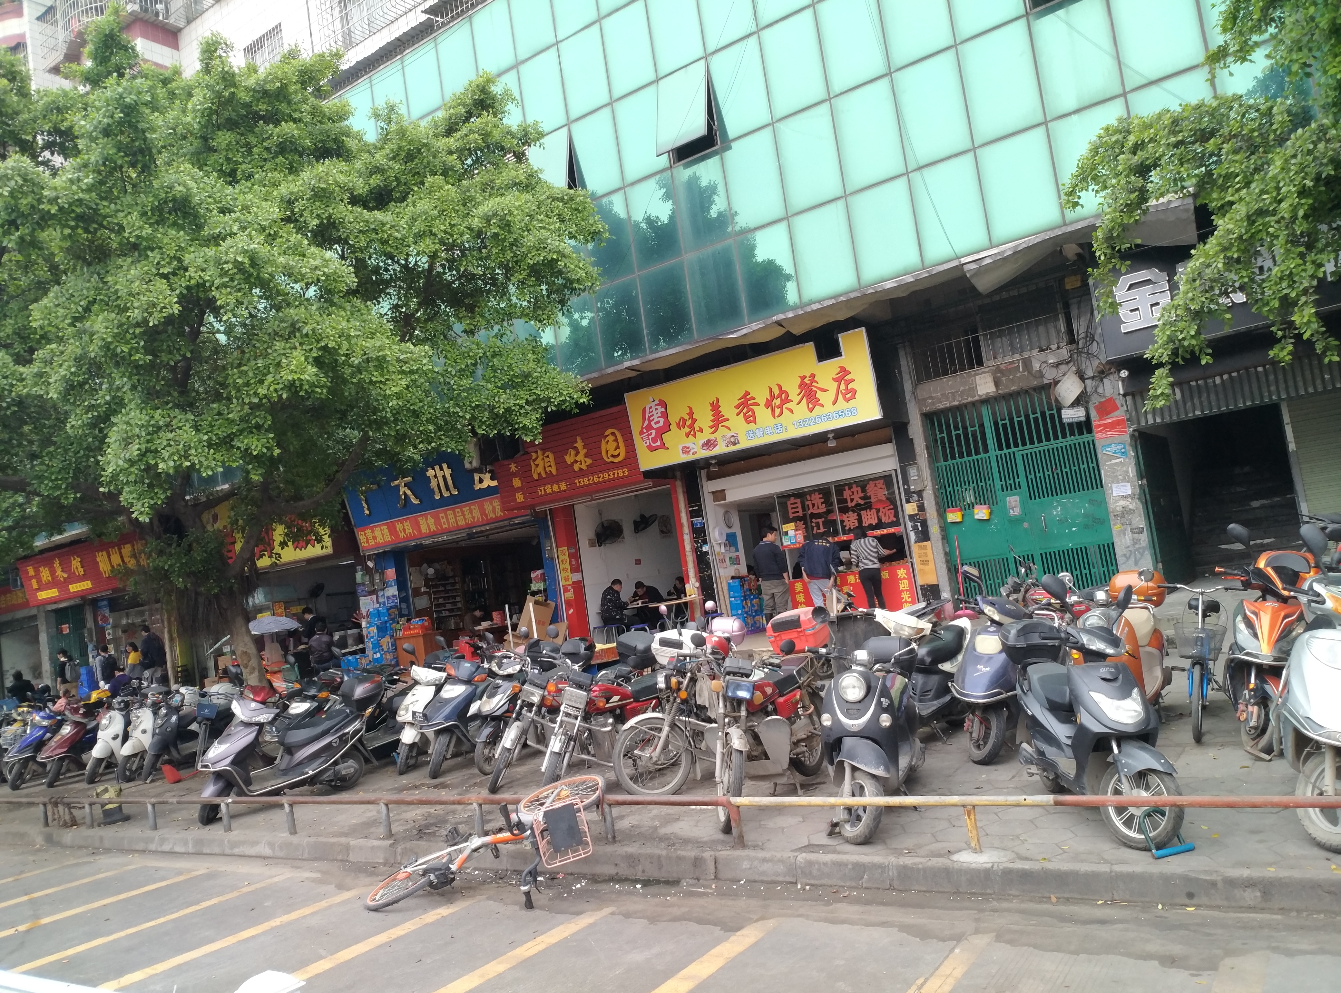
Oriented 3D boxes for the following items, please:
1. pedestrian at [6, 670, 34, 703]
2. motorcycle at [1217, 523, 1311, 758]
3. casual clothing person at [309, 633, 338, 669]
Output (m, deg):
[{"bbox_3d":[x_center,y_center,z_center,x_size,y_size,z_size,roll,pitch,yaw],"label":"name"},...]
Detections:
[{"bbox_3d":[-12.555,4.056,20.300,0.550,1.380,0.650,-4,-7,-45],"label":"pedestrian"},{"bbox_3d":[3.850,0.830,6.517,0.720,1.260,1.800,-12,-6,35],"label":"motorcycle"},{"bbox_3d":[-5.901,2.783,17.848,0.550,1.300,0.800,-9,-5,0],"label":"casual clothing person"}]

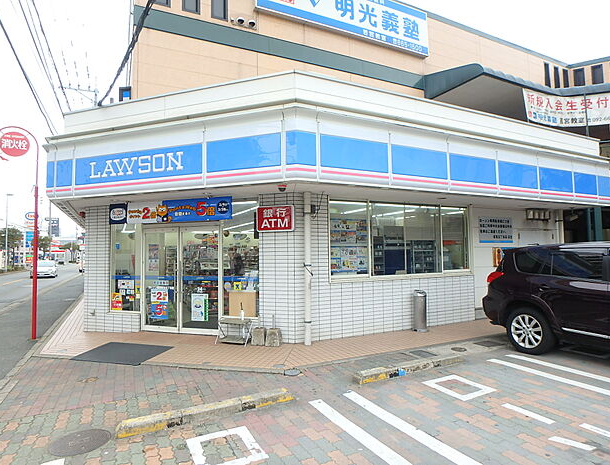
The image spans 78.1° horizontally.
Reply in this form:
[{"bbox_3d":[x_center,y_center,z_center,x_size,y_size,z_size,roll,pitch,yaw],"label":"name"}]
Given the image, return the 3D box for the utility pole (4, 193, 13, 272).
[{"bbox_3d":[-31.401,0.070,40.114,0.700,8.320,0.300,1,-3,-26],"label":"utility pole"}]

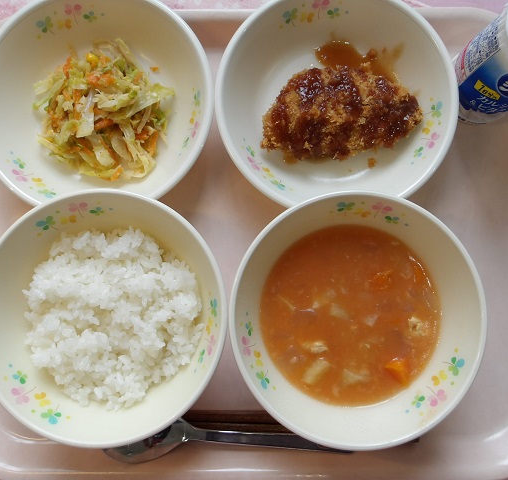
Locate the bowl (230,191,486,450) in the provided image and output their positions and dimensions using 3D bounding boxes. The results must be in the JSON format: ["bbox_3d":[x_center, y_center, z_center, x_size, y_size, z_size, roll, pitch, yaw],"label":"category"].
[{"bbox_3d":[0.056,0.044,0.295,0.138,0.057,0.138,0,85,1],"label":"bowl"}]

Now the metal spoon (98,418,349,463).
[{"bbox_3d":[-0.019,0.121,0.308,0.162,0.018,0.039,4,85,1],"label":"metal spoon"}]

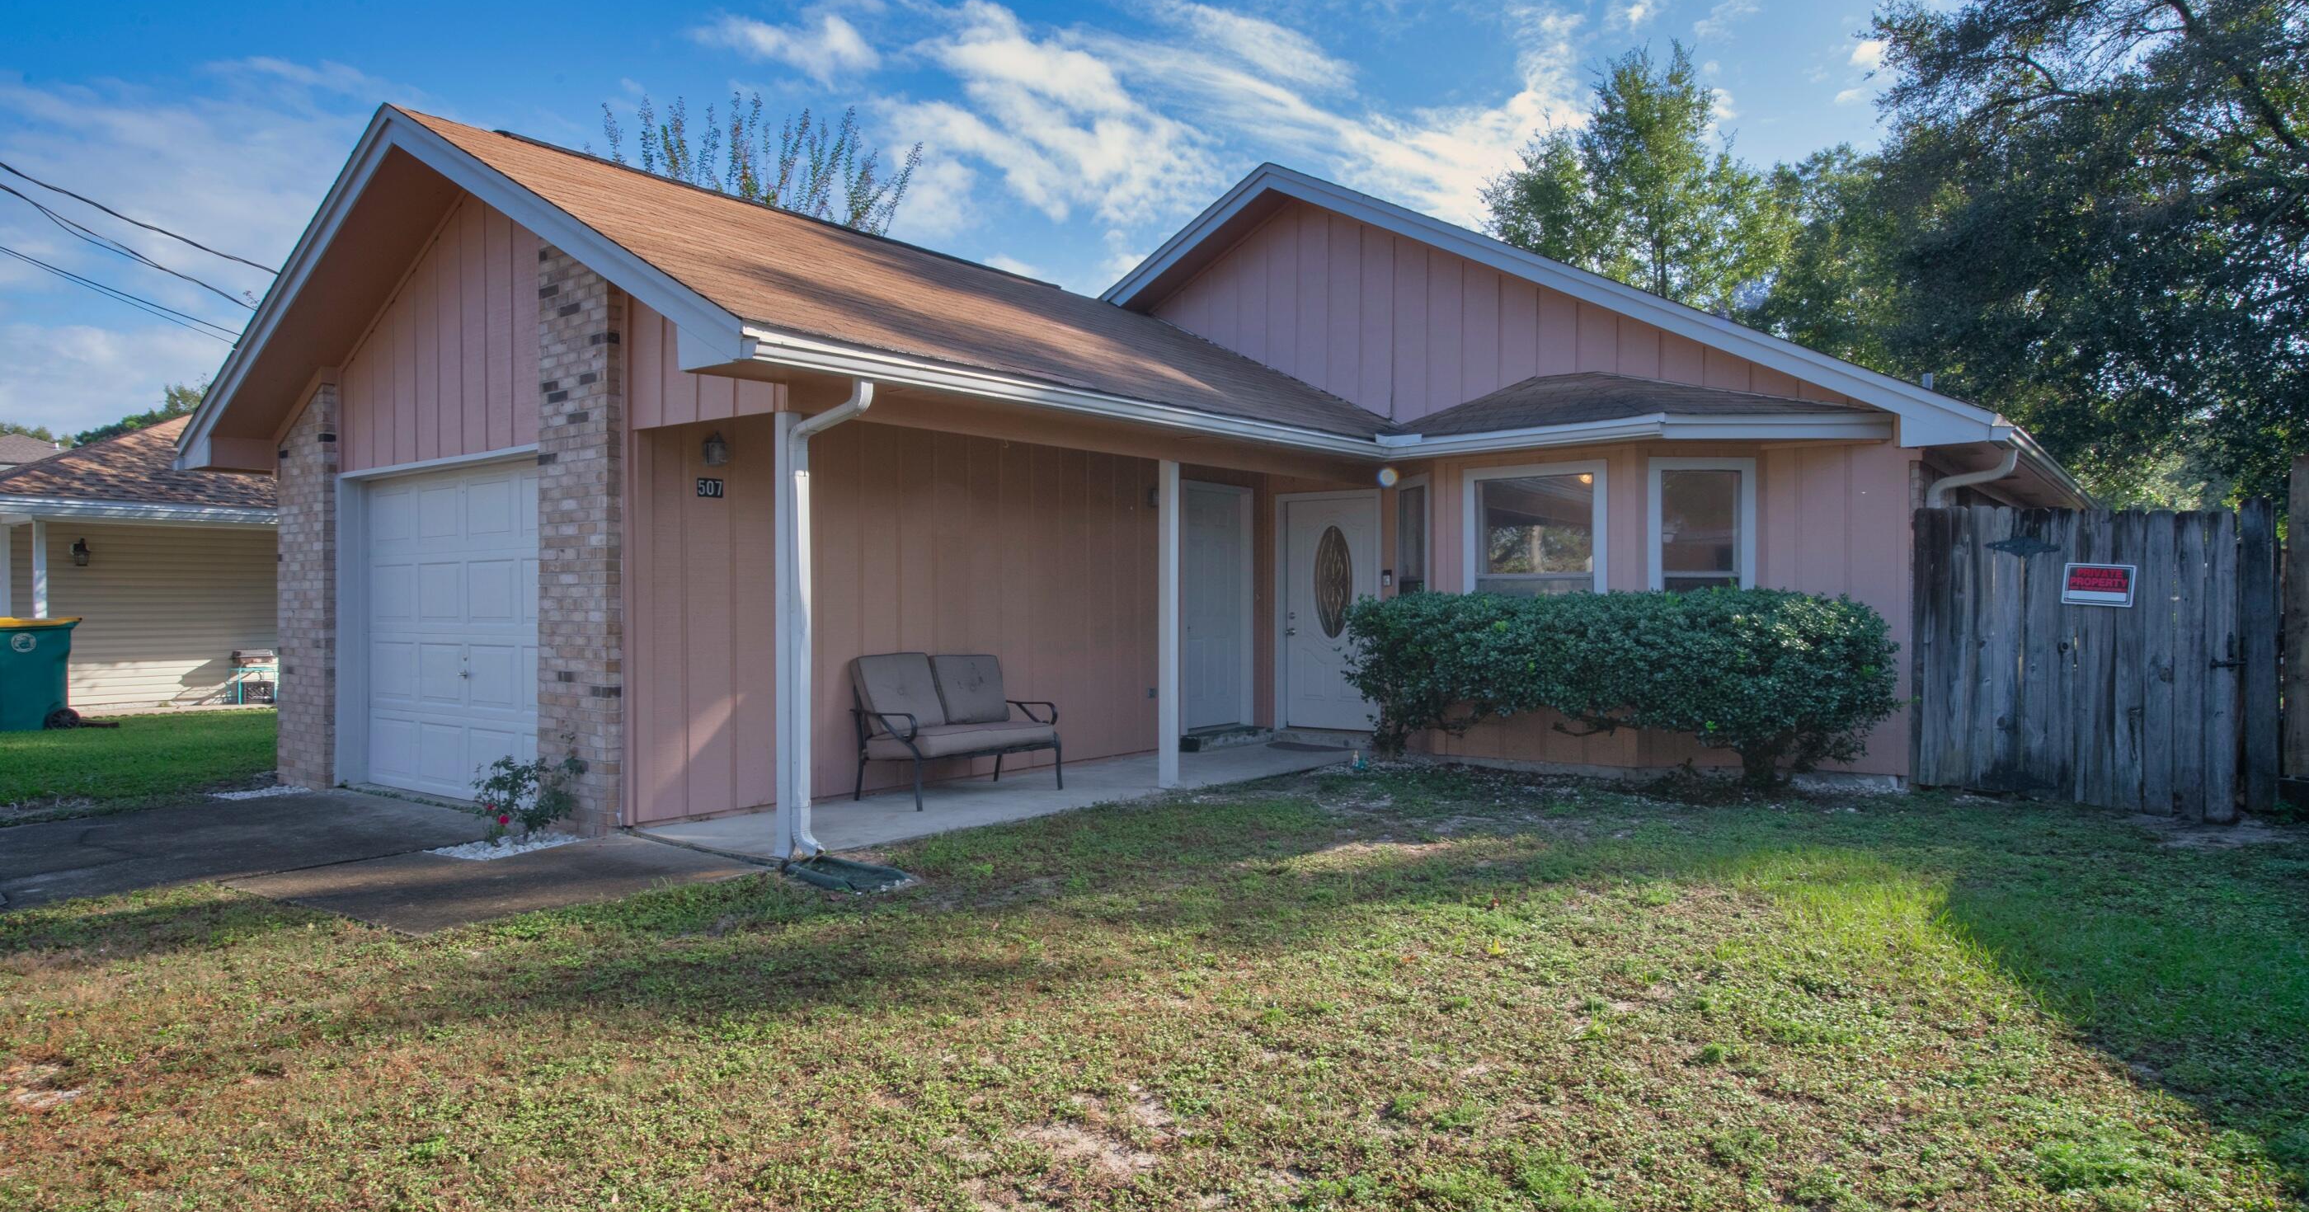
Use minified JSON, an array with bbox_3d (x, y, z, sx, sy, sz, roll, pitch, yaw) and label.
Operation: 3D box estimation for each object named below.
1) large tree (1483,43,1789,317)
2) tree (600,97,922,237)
[{"bbox_3d":[9.771,-5.180,26.052,6.600,12.470,6.400,0,0,0],"label":"large tree"},{"bbox_3d":[-5.042,-2.707,16.532,4.300,7.680,4.200,0,0,0],"label":"tree"}]

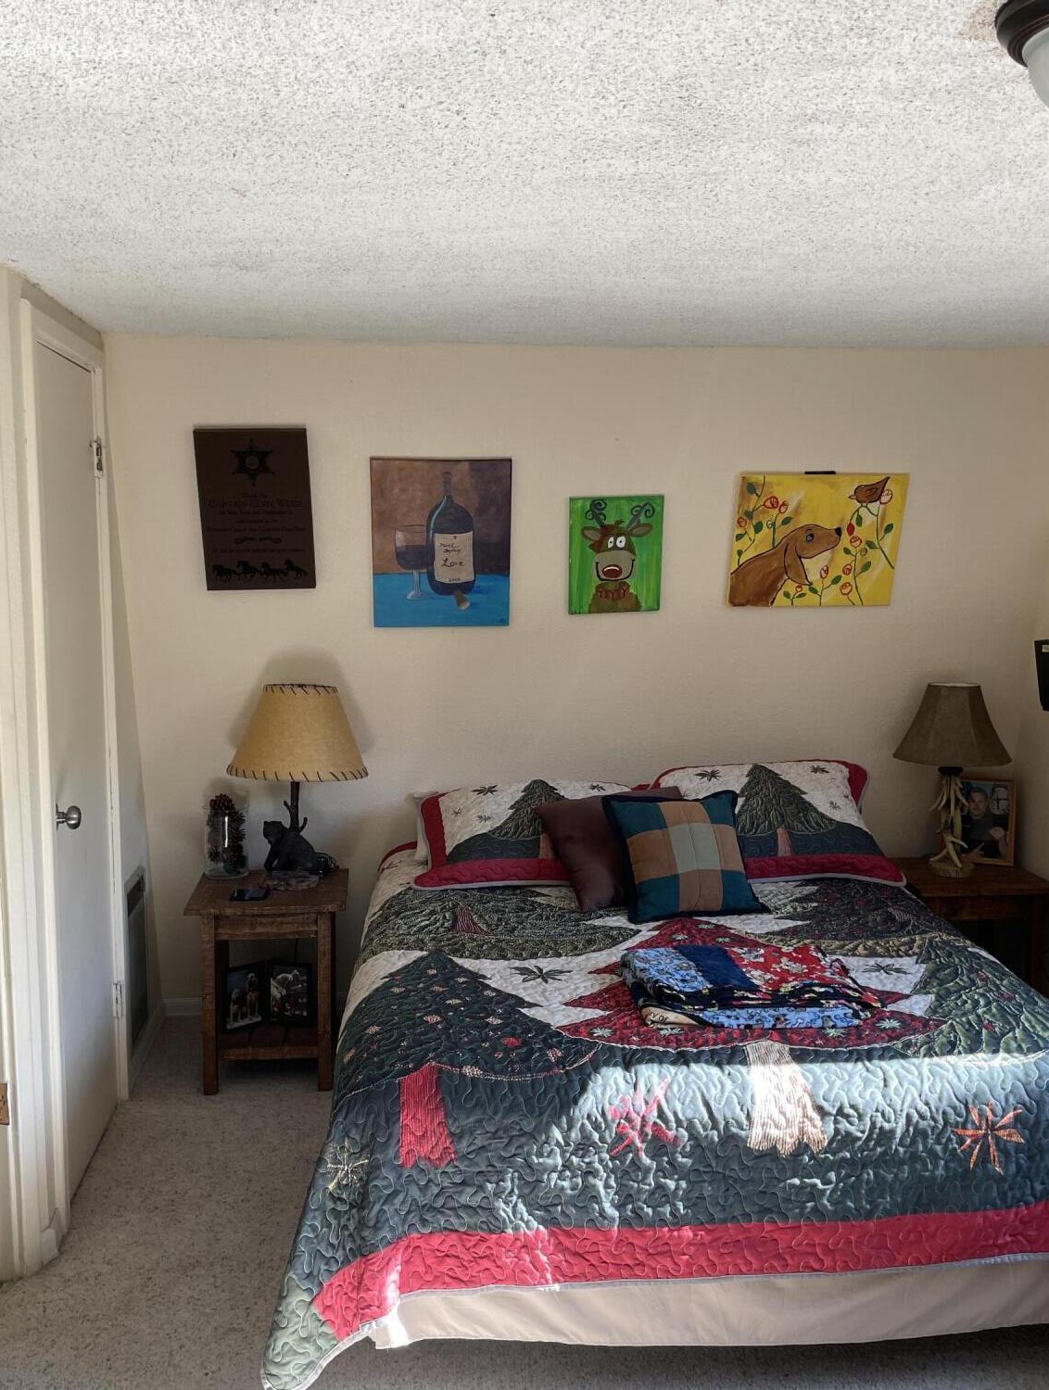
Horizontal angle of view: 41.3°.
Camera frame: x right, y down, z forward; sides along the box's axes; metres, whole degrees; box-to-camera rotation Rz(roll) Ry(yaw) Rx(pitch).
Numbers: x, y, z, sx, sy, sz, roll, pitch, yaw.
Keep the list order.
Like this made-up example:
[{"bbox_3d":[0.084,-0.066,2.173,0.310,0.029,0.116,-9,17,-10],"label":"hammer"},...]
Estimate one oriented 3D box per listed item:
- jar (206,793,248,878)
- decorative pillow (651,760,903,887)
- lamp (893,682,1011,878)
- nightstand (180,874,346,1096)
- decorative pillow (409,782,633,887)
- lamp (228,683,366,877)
[{"bbox_3d":[-0.910,0.427,4.248,0.133,0.236,0.133,0,7,-5],"label":"jar"},{"bbox_3d":[0.733,0.386,4.218,0.730,0.450,0.180,0,-38,-2],"label":"decorative pillow"},{"bbox_3d":[1.312,0.262,4.267,0.360,0.572,0.360,0,7,-5],"label":"lamp"},{"bbox_3d":[-0.736,0.837,4.089,0.440,0.540,0.445,0,7,-5],"label":"nightstand"},{"bbox_3d":[0.046,0.410,4.200,0.760,0.170,0.420,0,52,-5],"label":"decorative pillow"},{"bbox_3d":[-0.669,0.270,4.101,0.410,0.585,0.410,0,7,-5],"label":"lamp"}]

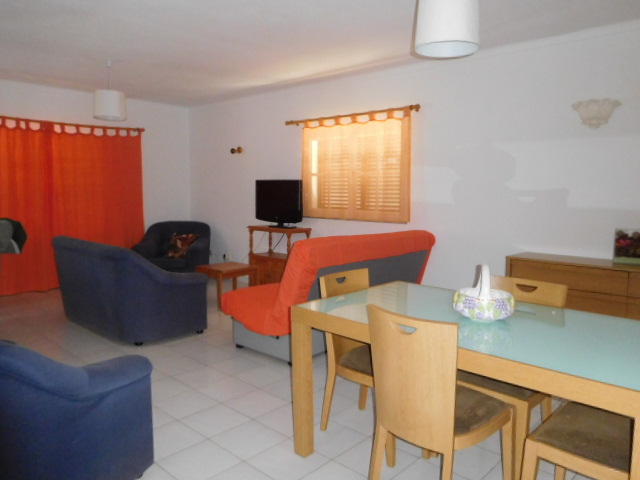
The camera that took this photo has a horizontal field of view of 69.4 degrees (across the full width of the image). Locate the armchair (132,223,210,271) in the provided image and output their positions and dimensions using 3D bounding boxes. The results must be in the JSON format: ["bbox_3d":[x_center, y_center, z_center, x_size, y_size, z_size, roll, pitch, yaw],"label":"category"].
[{"bbox_3d":[-2.090,0.192,6.550,0.930,0.870,0.860,0,6,-3],"label":"armchair"}]

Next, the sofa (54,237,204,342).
[{"bbox_3d":[-1.836,0.417,4.507,0.830,0.860,1.420,-6,9,-45],"label":"sofa"}]

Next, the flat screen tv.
[{"bbox_3d":[-0.508,-0.441,5.830,0.820,0.600,0.210,6,8,42],"label":"flat screen tv"}]

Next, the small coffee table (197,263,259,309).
[{"bbox_3d":[-1.103,0.533,5.505,0.570,0.430,0.550,6,8,42],"label":"small coffee table"}]

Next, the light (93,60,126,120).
[{"bbox_3d":[-2.173,-1.535,4.799,0.345,0.635,0.345,6,8,42],"label":"light"}]

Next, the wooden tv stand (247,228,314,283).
[{"bbox_3d":[-0.502,0.278,5.950,0.820,0.855,0.430,6,8,42],"label":"wooden tv stand"}]

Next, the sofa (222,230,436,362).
[{"bbox_3d":[0.144,0.401,4.280,1.170,0.975,1.780,6,8,42],"label":"sofa"}]

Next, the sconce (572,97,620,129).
[{"bbox_3d":[2.171,-0.999,3.644,0.315,0.210,0.160,6,8,42],"label":"sconce"}]

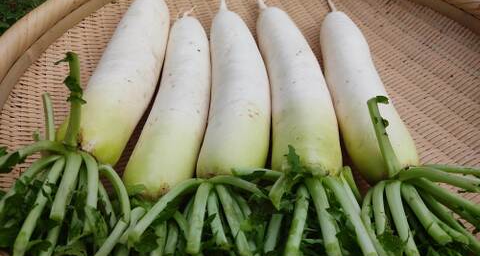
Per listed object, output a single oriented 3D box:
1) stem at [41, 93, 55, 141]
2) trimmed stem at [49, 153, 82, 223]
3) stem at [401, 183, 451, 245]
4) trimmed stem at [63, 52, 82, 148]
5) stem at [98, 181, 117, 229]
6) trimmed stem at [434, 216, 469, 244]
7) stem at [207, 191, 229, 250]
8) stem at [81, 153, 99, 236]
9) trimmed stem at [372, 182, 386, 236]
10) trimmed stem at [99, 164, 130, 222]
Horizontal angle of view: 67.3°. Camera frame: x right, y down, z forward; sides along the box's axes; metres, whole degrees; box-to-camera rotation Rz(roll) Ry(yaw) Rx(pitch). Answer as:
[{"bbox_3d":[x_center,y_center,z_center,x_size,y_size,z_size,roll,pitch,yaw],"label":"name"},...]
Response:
[{"bbox_3d":[-0.205,-0.012,0.387,0.009,0.009,0.066,-16,64,-13],"label":"stem"},{"bbox_3d":[-0.178,0.059,0.372,0.013,0.013,0.077,-3,53,-1],"label":"trimmed stem"},{"bbox_3d":[0.176,0.081,0.342,0.014,0.017,0.058,-24,73,-23],"label":"stem"},{"bbox_3d":[-0.188,-0.032,0.402,0.014,0.014,0.105,0,86,2],"label":"trimmed stem"},{"bbox_3d":[-0.138,0.079,0.375,0.009,0.009,0.054,-21,72,-15],"label":"stem"},{"bbox_3d":[0.183,0.089,0.312,0.030,0.006,0.007,39,58,17],"label":"trimmed stem"},{"bbox_3d":[-0.020,0.082,0.327,0.011,0.013,0.051,-9,64,-11],"label":"stem"},{"bbox_3d":[-0.155,0.065,0.367,0.010,0.015,0.082,-13,66,-8],"label":"stem"},{"bbox_3d":[0.127,0.072,0.325,0.010,0.011,0.050,6,62,7],"label":"trimmed stem"},{"bbox_3d":[-0.124,0.065,0.353,0.018,0.018,0.064,-27,61,-20],"label":"trimmed stem"}]

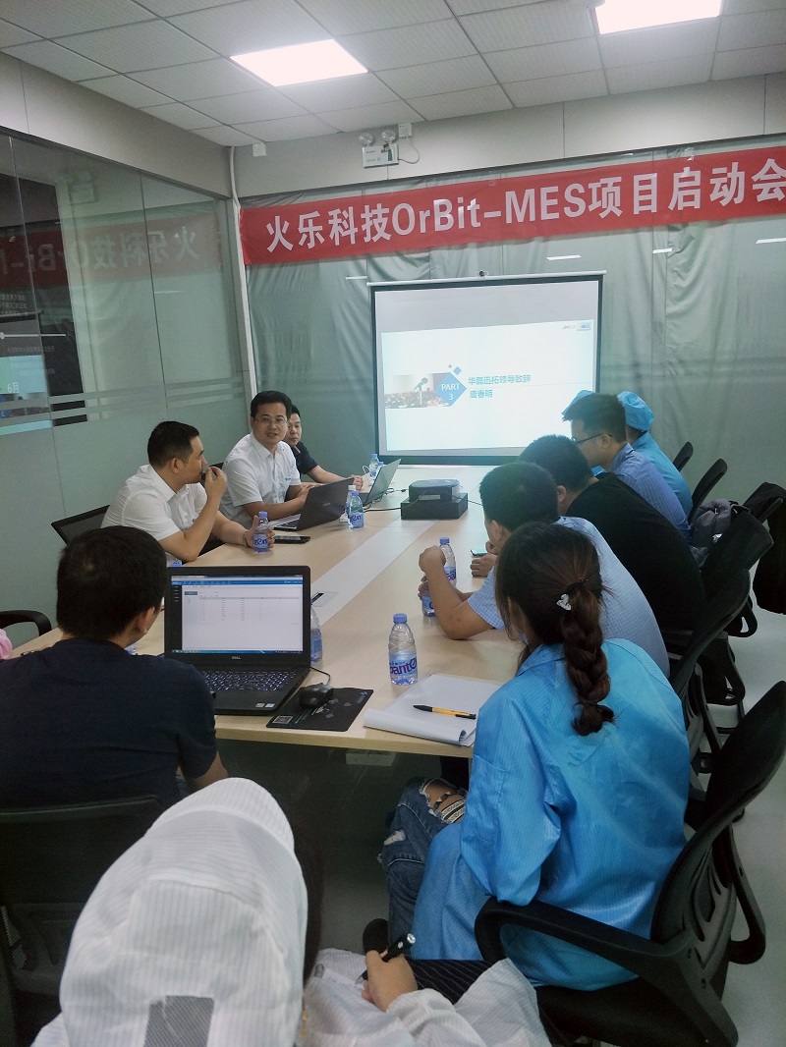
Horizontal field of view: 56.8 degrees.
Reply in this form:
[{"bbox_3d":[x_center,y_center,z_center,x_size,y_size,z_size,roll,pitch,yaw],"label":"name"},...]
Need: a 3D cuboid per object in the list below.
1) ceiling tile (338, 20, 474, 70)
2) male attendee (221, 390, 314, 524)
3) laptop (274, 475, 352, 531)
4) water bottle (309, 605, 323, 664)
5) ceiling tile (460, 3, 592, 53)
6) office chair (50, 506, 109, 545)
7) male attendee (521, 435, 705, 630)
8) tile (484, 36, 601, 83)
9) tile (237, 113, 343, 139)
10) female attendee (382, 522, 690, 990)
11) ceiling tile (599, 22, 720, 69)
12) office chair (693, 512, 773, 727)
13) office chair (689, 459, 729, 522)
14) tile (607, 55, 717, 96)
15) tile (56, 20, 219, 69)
[{"bbox_3d":[0.086,-2.430,3.702,0.600,0.020,0.585,3,16,18],"label":"ceiling tile"},{"bbox_3d":[-0.548,0.056,3.281,0.680,1.290,0.530,9,18,36],"label":"male attendee"},{"bbox_3d":[-0.394,-0.121,3.393,0.315,0.215,0.340,8,18,34],"label":"laptop"},{"bbox_3d":[-0.204,0.251,1.735,0.064,0.162,0.064,3,15,19],"label":"water bottle"},{"bbox_3d":[0.668,-2.431,3.536,0.600,0.015,0.570,3,15,19],"label":"ceiling tile"},{"bbox_3d":[-0.935,0.374,3.064,0.600,0.920,0.600,2,15,18],"label":"office chair"},{"bbox_3d":[0.631,0.301,2.376,0.700,1.190,0.530,10,19,39],"label":"male attendee"},{"bbox_3d":[0.846,-2.593,4.064,0.610,0.020,0.562,2,15,18],"label":"tile"},{"bbox_3d":[-0.745,-2.791,5.117,0.600,0.015,0.550,3,15,19],"label":"tile"},{"bbox_3d":[0.269,0.601,1.439,0.500,1.200,0.680,-5,15,-11],"label":"female attendee"},{"bbox_3d":[1.420,-2.542,3.859,0.600,0.020,0.585,3,16,18],"label":"ceiling tile"},{"bbox_3d":[0.945,0.440,2.560,0.620,0.940,0.580,1,15,13],"label":"office chair"},{"bbox_3d":[1.231,0.193,3.432,0.620,0.940,0.580,3,16,18],"label":"office chair"},{"bbox_3d":[1.591,-2.696,4.375,0.600,0.020,0.585,3,16,18],"label":"tile"},{"bbox_3d":[-1.258,-2.389,3.633,0.610,0.020,0.562,2,15,18],"label":"tile"}]

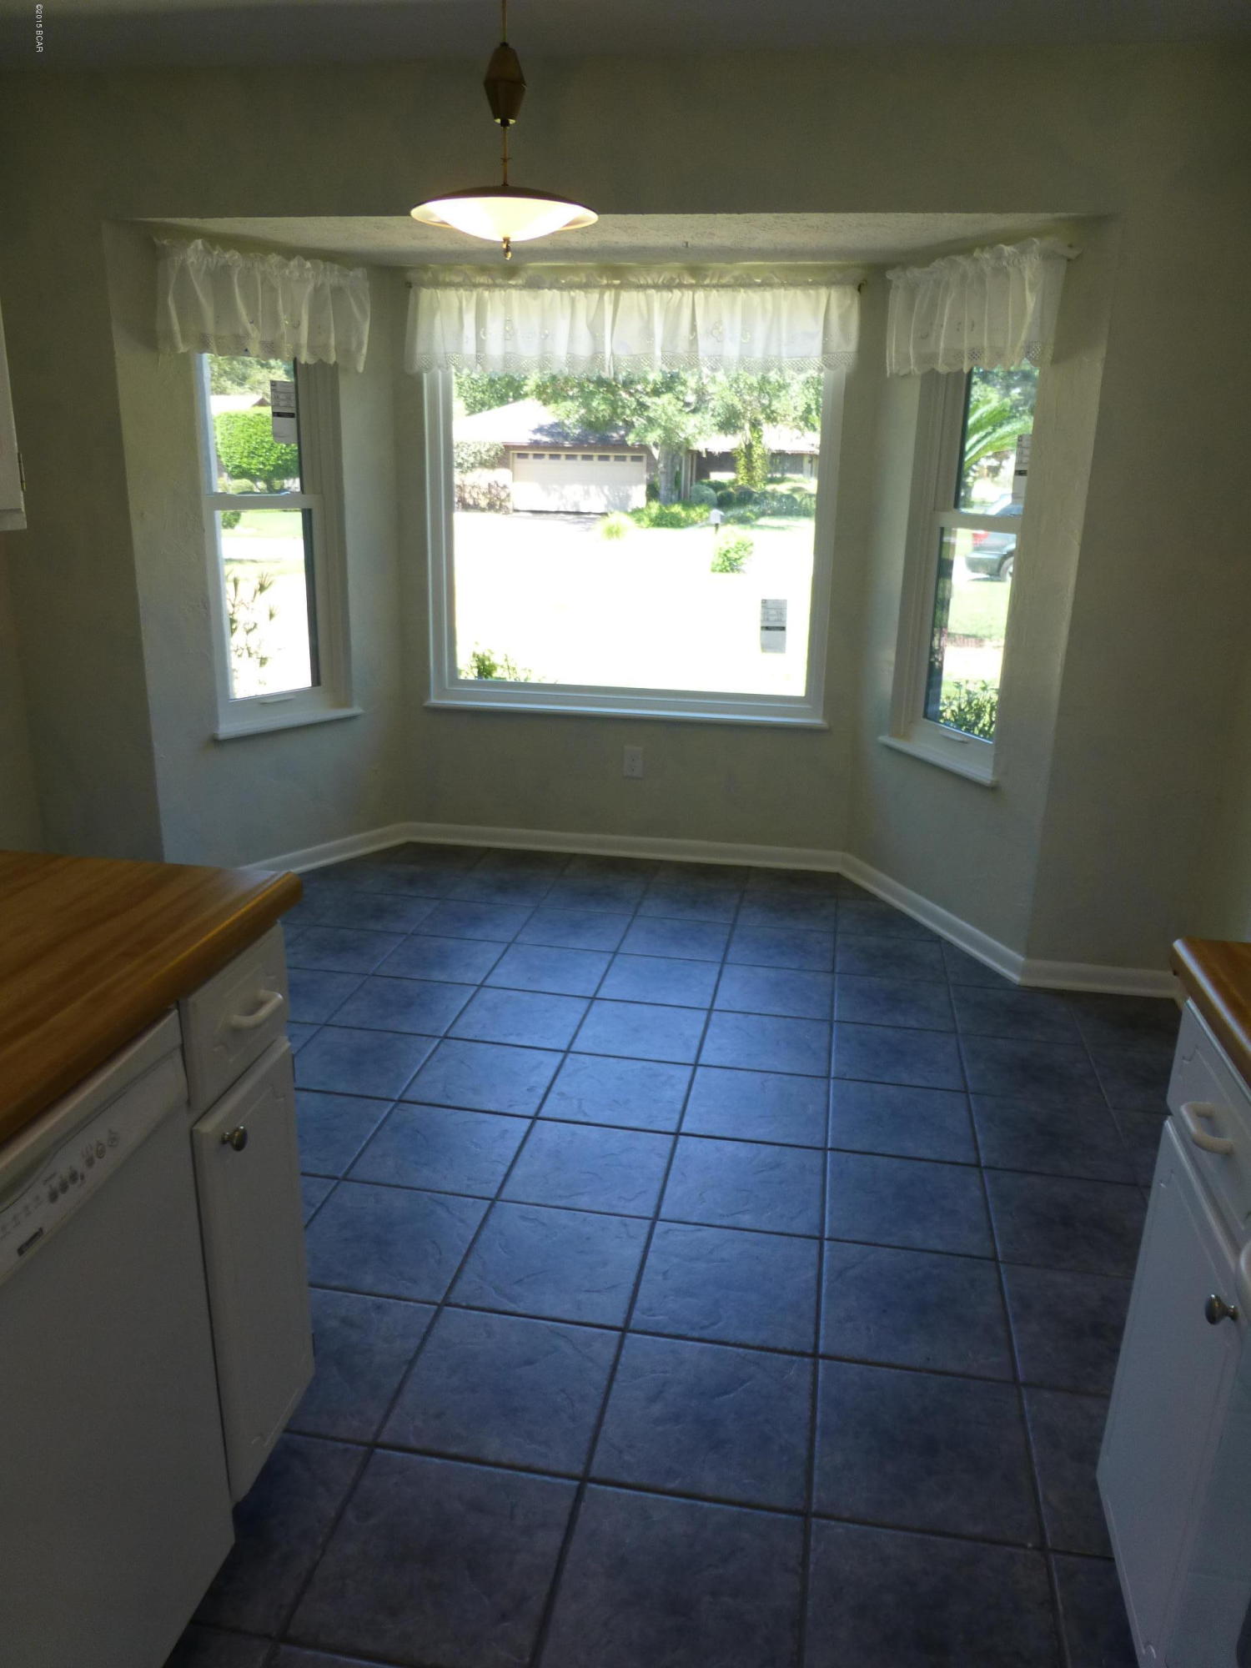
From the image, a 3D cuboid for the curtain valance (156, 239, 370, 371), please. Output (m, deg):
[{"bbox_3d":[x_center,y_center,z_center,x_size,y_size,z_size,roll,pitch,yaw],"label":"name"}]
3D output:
[{"bbox_3d":[-1.140,-1.680,3.723,0.085,0.316,0.771,14,21,36],"label":"curtain valance"}]

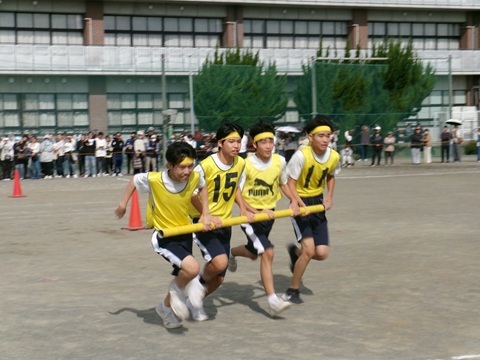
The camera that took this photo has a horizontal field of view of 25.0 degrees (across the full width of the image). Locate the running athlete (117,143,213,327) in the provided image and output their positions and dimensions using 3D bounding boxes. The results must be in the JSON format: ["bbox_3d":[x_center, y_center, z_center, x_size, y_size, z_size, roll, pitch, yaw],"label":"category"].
[{"bbox_3d":[-0.609,0.439,8.550,0.660,1.480,0.620,-3,3,-38],"label":"running athlete"}]

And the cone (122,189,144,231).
[{"bbox_3d":[-1.718,0.479,17.850,0.390,0.690,0.390,-1,2,0],"label":"cone"}]

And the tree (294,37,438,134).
[{"bbox_3d":[6.386,-4.079,55.135,6.700,6.240,5.500,-2,3,-11],"label":"tree"}]

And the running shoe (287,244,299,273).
[{"bbox_3d":[0.496,0.711,9.800,0.100,0.280,0.120,0,-12,-37],"label":"running shoe"}]

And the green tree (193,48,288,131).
[{"bbox_3d":[0.074,-3.562,52.622,4.500,5.650,4.300,-2,3,-11],"label":"green tree"}]

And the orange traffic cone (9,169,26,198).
[{"bbox_3d":[-5.660,0.089,27.500,0.390,0.700,0.390,1,4,45],"label":"orange traffic cone"}]

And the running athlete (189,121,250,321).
[{"bbox_3d":[-0.167,0.330,8.800,0.500,1.640,0.600,-3,3,-38],"label":"running athlete"}]

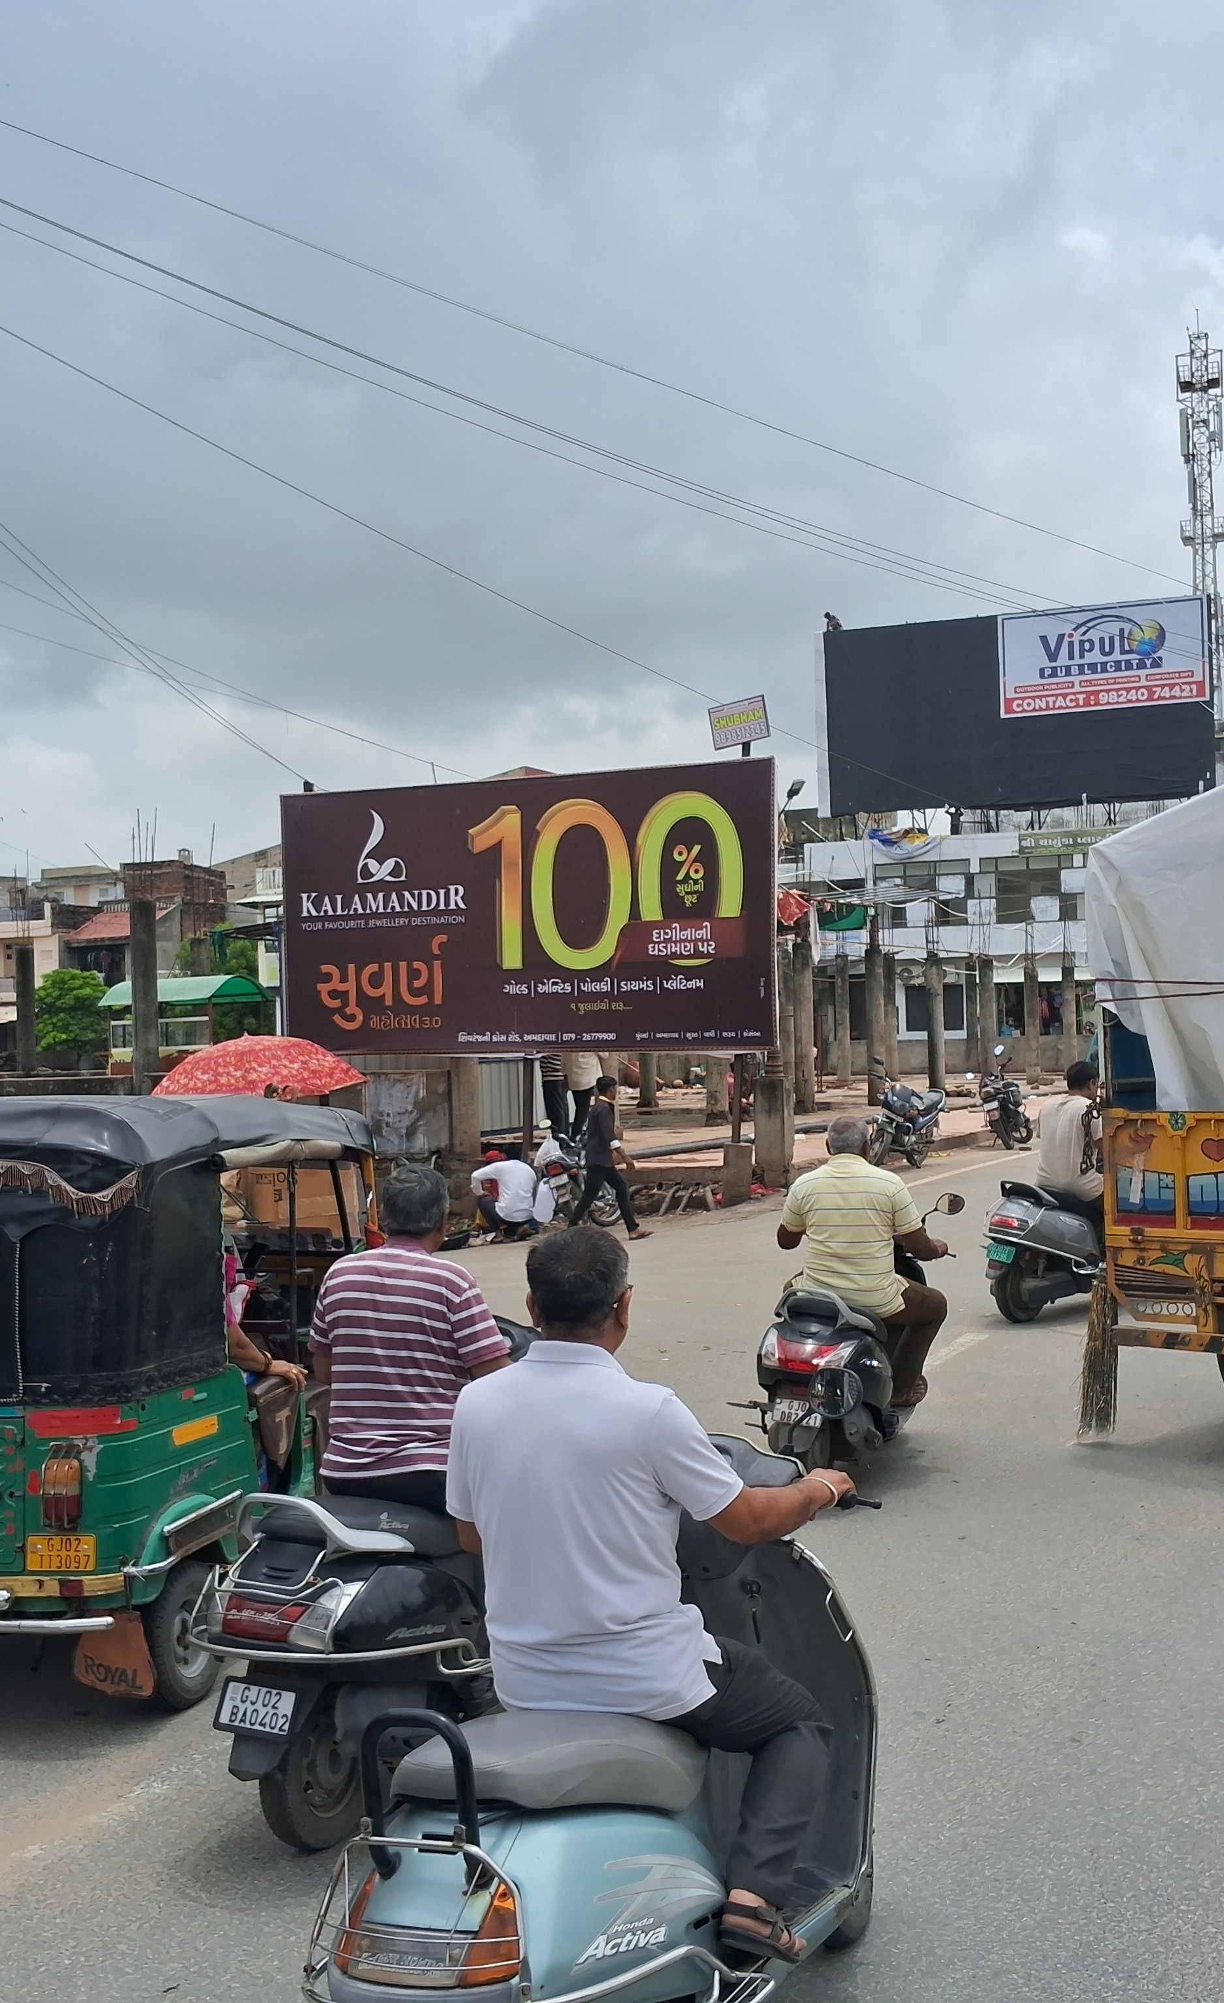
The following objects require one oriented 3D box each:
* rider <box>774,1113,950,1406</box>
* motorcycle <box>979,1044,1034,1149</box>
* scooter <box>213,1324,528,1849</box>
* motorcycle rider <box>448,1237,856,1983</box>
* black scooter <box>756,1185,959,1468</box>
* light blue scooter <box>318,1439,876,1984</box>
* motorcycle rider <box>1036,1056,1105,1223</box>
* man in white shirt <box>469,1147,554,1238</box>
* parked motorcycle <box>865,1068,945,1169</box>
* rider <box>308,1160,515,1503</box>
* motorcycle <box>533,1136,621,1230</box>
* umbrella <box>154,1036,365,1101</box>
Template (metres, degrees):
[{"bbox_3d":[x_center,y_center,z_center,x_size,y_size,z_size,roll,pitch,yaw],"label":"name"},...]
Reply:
[{"bbox_3d":[1.047,1.063,8.350,0.600,1.200,0.700,-2,-1,26],"label":"rider"},{"bbox_3d":[5.450,1.378,27.900,0.770,1.200,2.000,-2,-1,26],"label":"motorcycle"},{"bbox_3d":[-0.497,1.380,5.104,0.690,1.120,1.800,-2,-1,21],"label":"scooter"},{"bbox_3d":[0.050,1.008,3.570,0.580,1.260,0.750,-3,-1,39],"label":"motorcycle rider"},{"bbox_3d":[1.050,1.379,8.720,0.710,1.160,1.770,-2,-1,25],"label":"black scooter"},{"bbox_3d":[0.098,1.356,3.399,0.690,1.100,1.790,-2,-1,25],"label":"light blue scooter"},{"bbox_3d":[2.933,0.972,12.450,0.550,1.270,0.750,-2,-1,40],"label":"motorcycle rider"},{"bbox_3d":[-0.923,1.739,18.300,0.620,0.840,0.500,-2,-1,35],"label":"man in white shirt"},{"bbox_3d":[3.750,1.546,25.400,0.750,1.150,2.000,-2,-1,35],"label":"parked motorcycle"},{"bbox_3d":[-0.420,1.041,5.130,0.560,1.280,0.750,-2,-1,25],"label":"rider"},{"bbox_3d":[-0.330,1.805,20.300,0.750,1.120,1.980,-2,-1,24],"label":"motorcycle"},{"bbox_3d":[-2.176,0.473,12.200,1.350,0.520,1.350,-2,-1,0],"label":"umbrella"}]

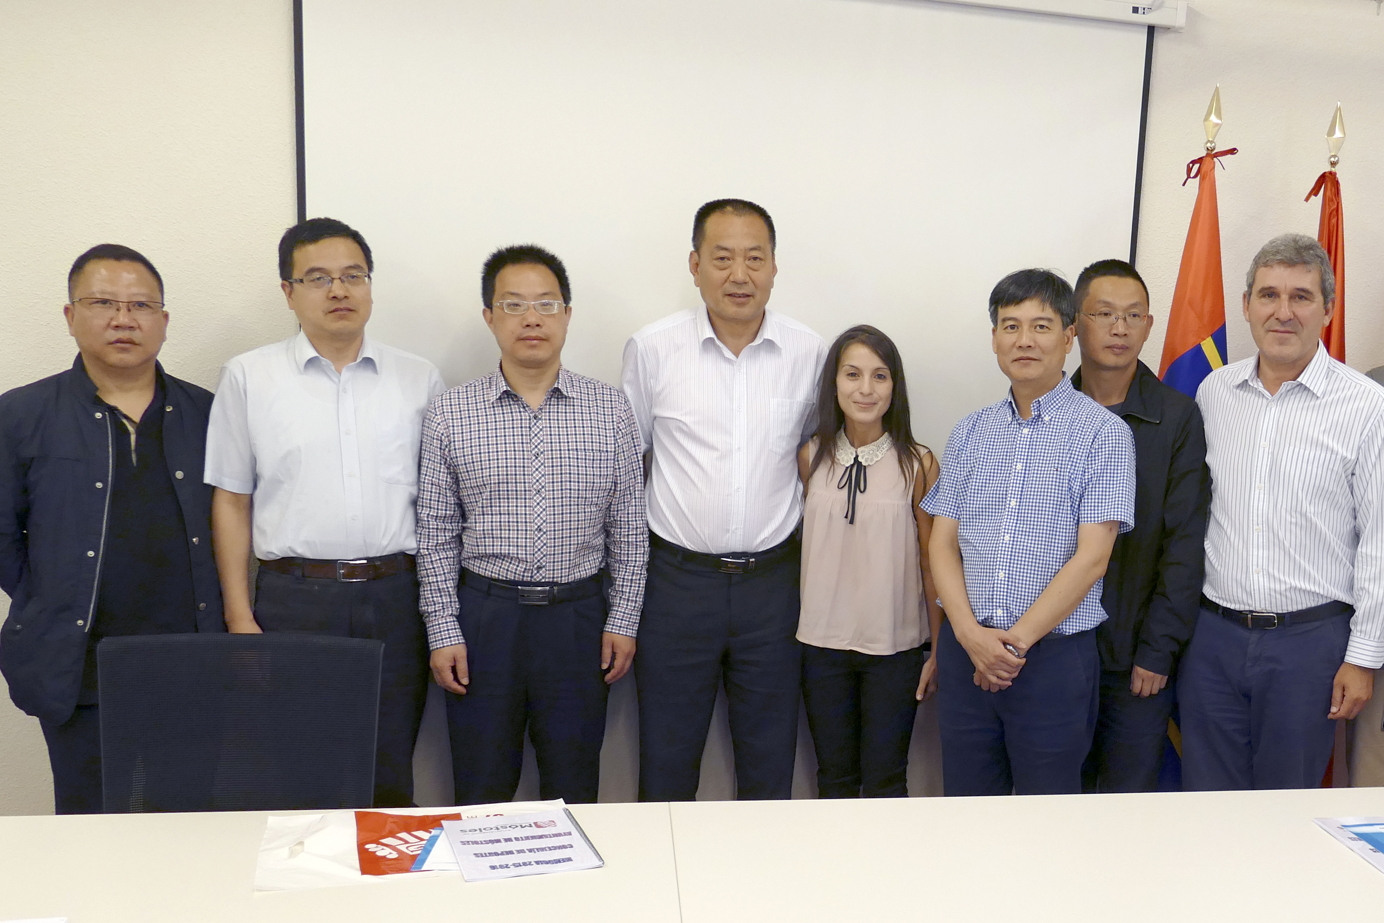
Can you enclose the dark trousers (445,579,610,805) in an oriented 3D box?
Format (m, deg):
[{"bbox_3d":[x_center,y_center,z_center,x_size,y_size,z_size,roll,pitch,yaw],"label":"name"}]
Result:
[{"bbox_3d":[-0.363,0.738,2.157,0.365,0.963,0.280,1,7,-9],"label":"dark trousers"}]

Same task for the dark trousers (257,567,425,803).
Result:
[{"bbox_3d":[-0.804,0.712,2.198,0.380,0.978,0.290,-1,7,-22],"label":"dark trousers"}]

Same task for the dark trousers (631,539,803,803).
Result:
[{"bbox_3d":[0.060,0.704,2.202,0.385,1.046,0.290,1,7,-7],"label":"dark trousers"}]

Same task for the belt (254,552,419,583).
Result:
[{"bbox_3d":[-0.788,0.231,2.140,0.355,0.055,0.270,-1,7,-22],"label":"belt"}]

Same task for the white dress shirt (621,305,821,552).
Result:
[{"bbox_3d":[0.072,-0.071,2.110,0.475,0.550,0.290,1,7,-7],"label":"white dress shirt"}]

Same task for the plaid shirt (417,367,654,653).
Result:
[{"bbox_3d":[-0.342,0.095,2.060,0.490,0.600,0.280,1,7,-9],"label":"plaid shirt"}]

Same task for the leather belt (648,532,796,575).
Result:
[{"bbox_3d":[0.071,0.205,2.140,0.345,0.060,0.270,1,7,-7],"label":"leather belt"}]

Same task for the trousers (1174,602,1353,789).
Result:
[{"bbox_3d":[1.224,0.791,2.087,0.380,0.973,0.290,6,8,33],"label":"trousers"}]

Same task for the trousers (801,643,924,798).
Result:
[{"bbox_3d":[0.381,0.776,2.220,0.320,0.840,0.250,3,7,8],"label":"trousers"}]

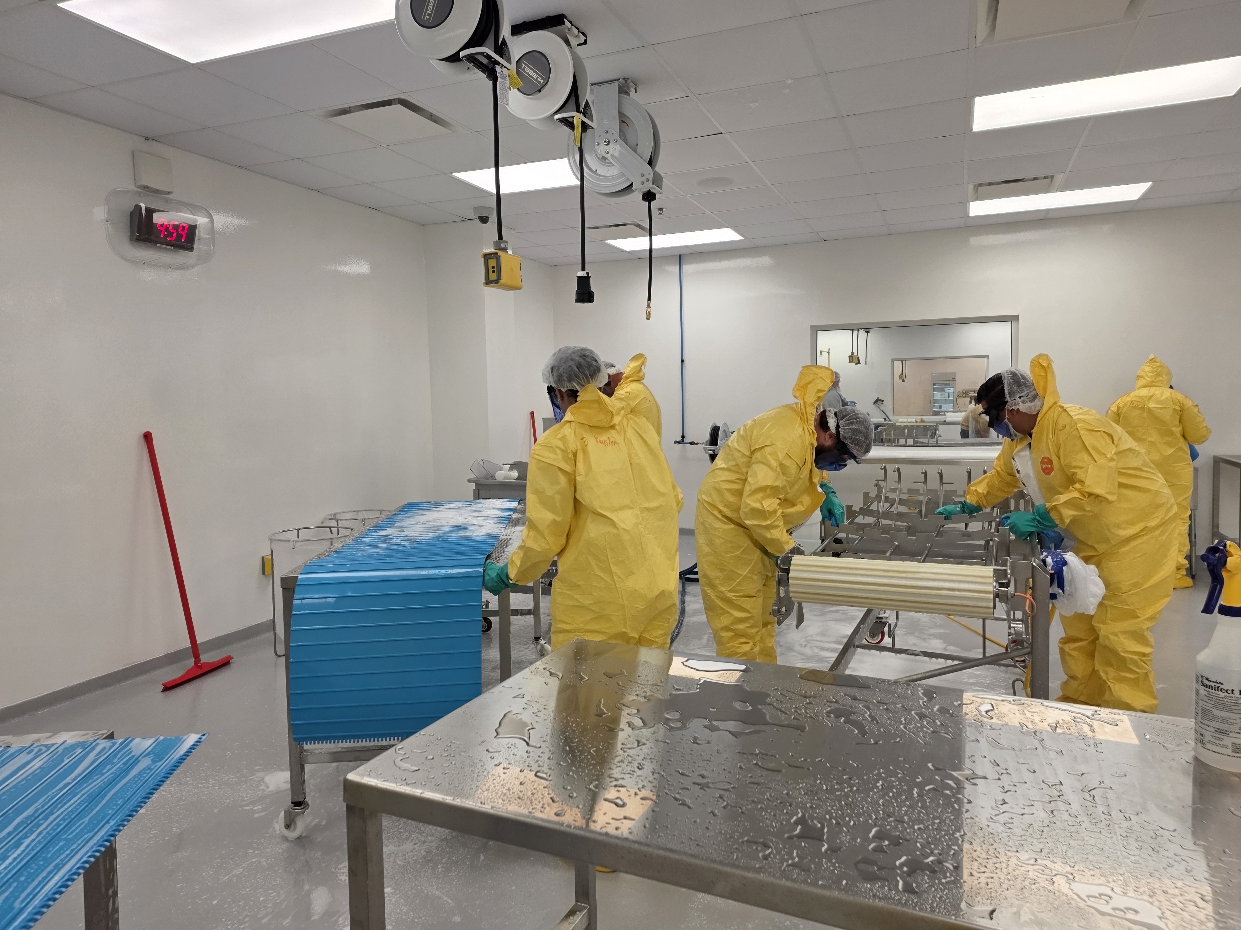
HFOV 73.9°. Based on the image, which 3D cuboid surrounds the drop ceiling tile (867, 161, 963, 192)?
[{"bbox_3d":[2.007,-1.944,5.557,0.600,0.025,0.600,1,5,22],"label":"drop ceiling tile"}]

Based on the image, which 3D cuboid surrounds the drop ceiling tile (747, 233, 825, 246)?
[{"bbox_3d":[1.543,-2.095,7.623,0.600,0.025,0.417,1,5,22],"label":"drop ceiling tile"}]

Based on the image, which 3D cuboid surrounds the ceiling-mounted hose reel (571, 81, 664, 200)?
[{"bbox_3d":[-0.020,-1.496,3.834,0.453,0.500,0.182,1,5,22],"label":"ceiling-mounted hose reel"}]

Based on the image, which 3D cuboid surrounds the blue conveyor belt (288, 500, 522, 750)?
[{"bbox_3d":[-0.806,0.544,3.622,0.606,0.550,1.985,-1,5,-3],"label":"blue conveyor belt"}]

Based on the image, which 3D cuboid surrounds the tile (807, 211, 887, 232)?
[{"bbox_3d":[1.909,-2.048,6.913,0.600,0.025,0.600,1,5,22],"label":"tile"}]

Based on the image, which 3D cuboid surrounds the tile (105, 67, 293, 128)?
[{"bbox_3d":[-1.975,-1.734,3.901,0.605,0.020,0.605,1,5,22],"label":"tile"}]

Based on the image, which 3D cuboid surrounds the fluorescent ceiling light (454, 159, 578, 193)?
[{"bbox_3d":[-0.430,-1.891,5.247,1.209,0.070,0.600,1,5,22],"label":"fluorescent ceiling light"}]

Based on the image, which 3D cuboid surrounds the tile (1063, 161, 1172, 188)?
[{"bbox_3d":[3.347,-1.967,5.606,0.598,0.020,0.598,1,5,22],"label":"tile"}]

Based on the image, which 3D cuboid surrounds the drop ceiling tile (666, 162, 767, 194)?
[{"bbox_3d":[0.648,-1.908,5.461,0.600,0.025,0.600,1,5,22],"label":"drop ceiling tile"}]

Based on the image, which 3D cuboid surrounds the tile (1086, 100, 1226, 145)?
[{"bbox_3d":[2.892,-1.871,4.505,0.598,0.020,0.598,1,5,22],"label":"tile"}]

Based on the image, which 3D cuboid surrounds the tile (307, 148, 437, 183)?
[{"bbox_3d":[-1.498,-1.834,5.039,0.605,0.020,0.605,1,5,22],"label":"tile"}]

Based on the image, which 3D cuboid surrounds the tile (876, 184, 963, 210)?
[{"bbox_3d":[2.233,-1.985,6.104,0.598,0.020,0.598,1,5,22],"label":"tile"}]

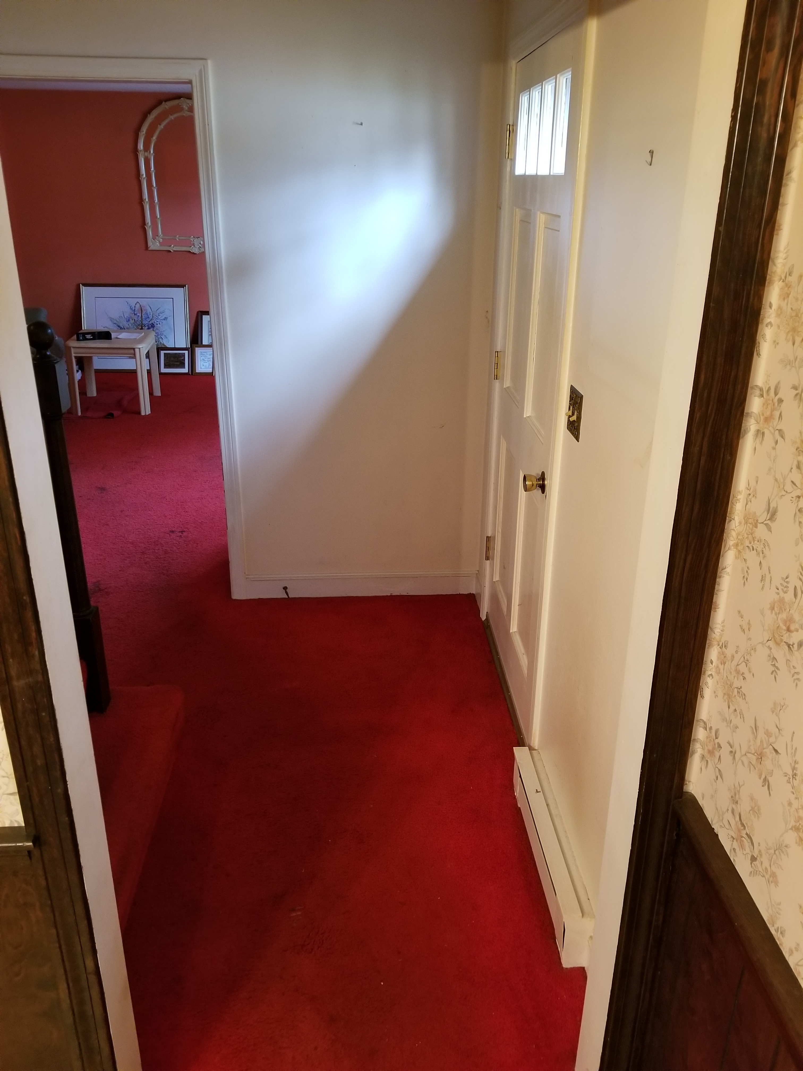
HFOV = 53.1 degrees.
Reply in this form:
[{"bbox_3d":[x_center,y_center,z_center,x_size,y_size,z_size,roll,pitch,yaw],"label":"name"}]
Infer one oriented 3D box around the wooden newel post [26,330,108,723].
[{"bbox_3d":[-0.957,-0.008,2.289,0.085,1.175,0.085,-1,23,-3],"label":"wooden newel post"}]

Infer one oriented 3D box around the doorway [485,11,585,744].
[{"bbox_3d":[0.416,-0.449,2.655,0.045,2.030,0.880,-1,23,-3],"label":"doorway"}]

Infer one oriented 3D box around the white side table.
[{"bbox_3d":[-2.340,-1.328,6.574,0.590,0.550,0.660,-2,23,-6],"label":"white side table"}]

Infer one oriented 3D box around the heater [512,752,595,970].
[{"bbox_3d":[0.388,0.816,2.142,0.072,0.162,0.630,-1,23,-3],"label":"heater"}]

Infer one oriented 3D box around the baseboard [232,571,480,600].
[{"bbox_3d":[-0.200,0.215,3.580,1.050,0.120,0.018,-1,23,-3],"label":"baseboard"}]

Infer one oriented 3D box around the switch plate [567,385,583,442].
[{"bbox_3d":[0.416,-0.294,1.931,0.008,0.114,0.115,-1,23,-3],"label":"switch plate"}]

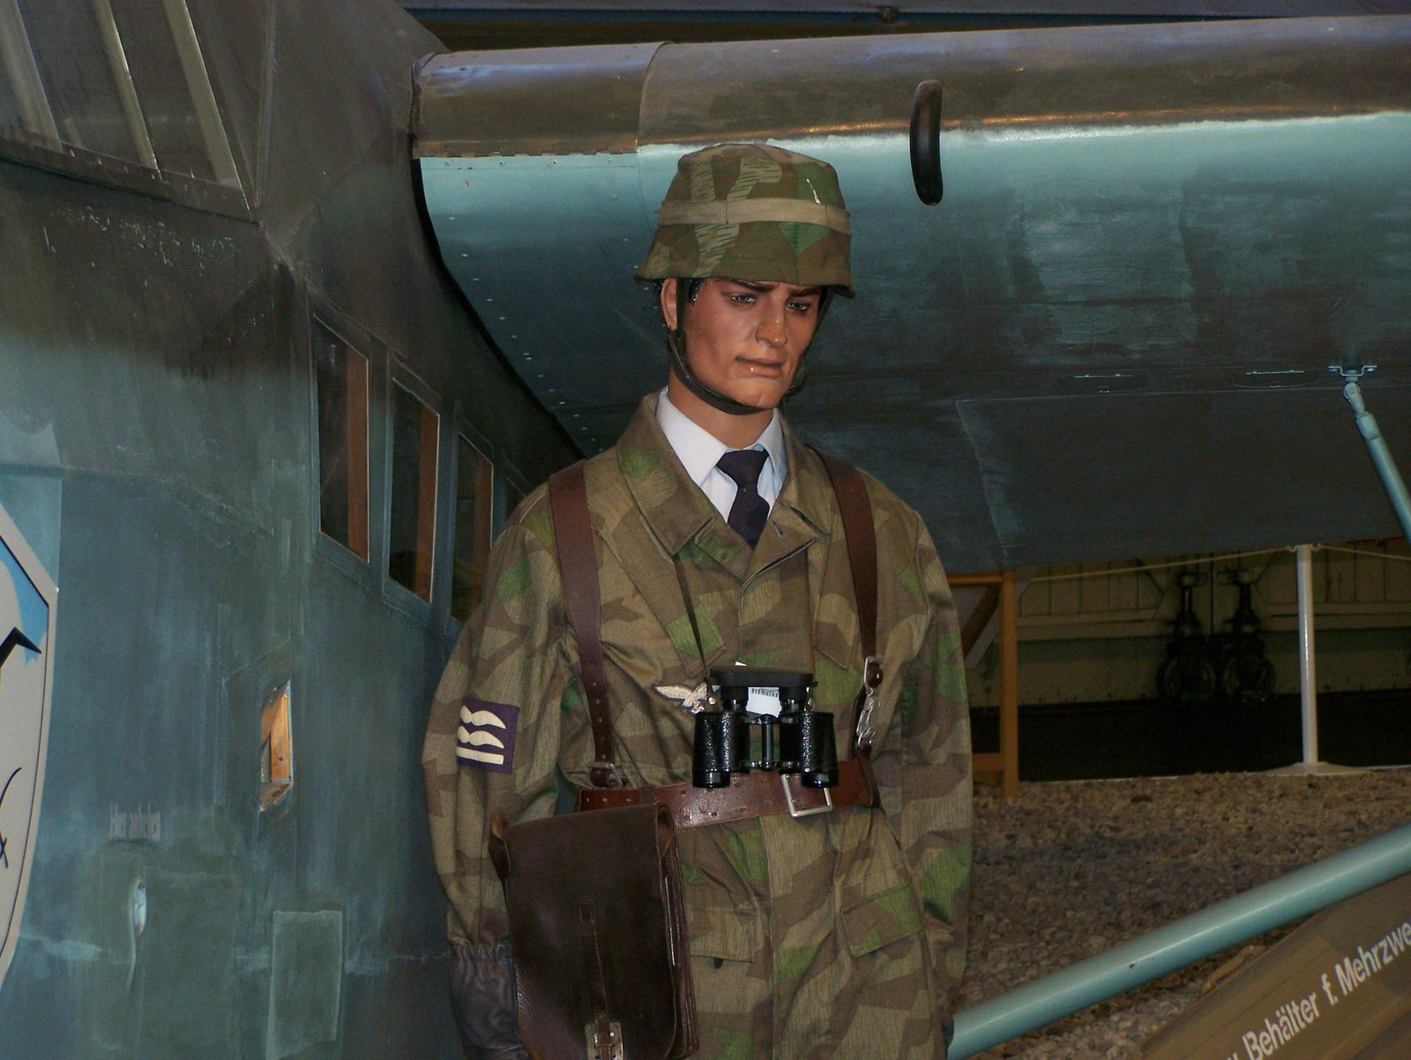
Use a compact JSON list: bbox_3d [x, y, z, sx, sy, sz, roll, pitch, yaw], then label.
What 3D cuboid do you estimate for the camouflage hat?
[{"bbox_3d":[0.049,-0.342,5.200,0.232,0.160,0.265,4,1,-27],"label":"camouflage hat"}]

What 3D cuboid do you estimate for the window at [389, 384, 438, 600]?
[{"bbox_3d":[-0.339,-0.042,5.567,0.030,0.226,0.350,0,-6,5],"label":"window"}]

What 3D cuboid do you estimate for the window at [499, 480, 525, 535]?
[{"bbox_3d":[-0.256,0.060,6.578,0.030,0.226,0.350,4,-5,6],"label":"window"}]

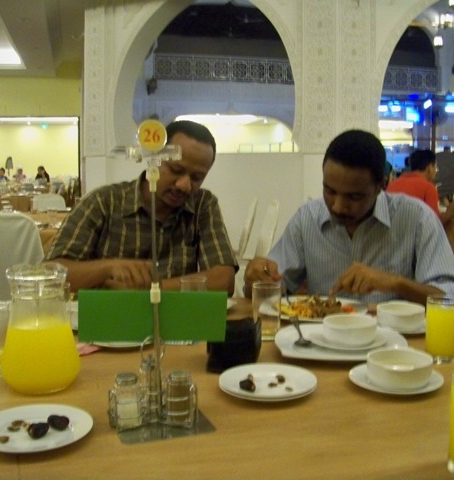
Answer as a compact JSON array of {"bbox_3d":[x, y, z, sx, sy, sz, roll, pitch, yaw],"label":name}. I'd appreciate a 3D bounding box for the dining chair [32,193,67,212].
[{"bbox_3d":[-1.570,0.036,5.444,0.420,0.885,0.520,-2,7,-17],"label":"dining chair"}]

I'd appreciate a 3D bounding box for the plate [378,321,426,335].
[{"bbox_3d":[0.437,0.215,1.524,0.166,0.020,0.166,1,7,0],"label":"plate"}]

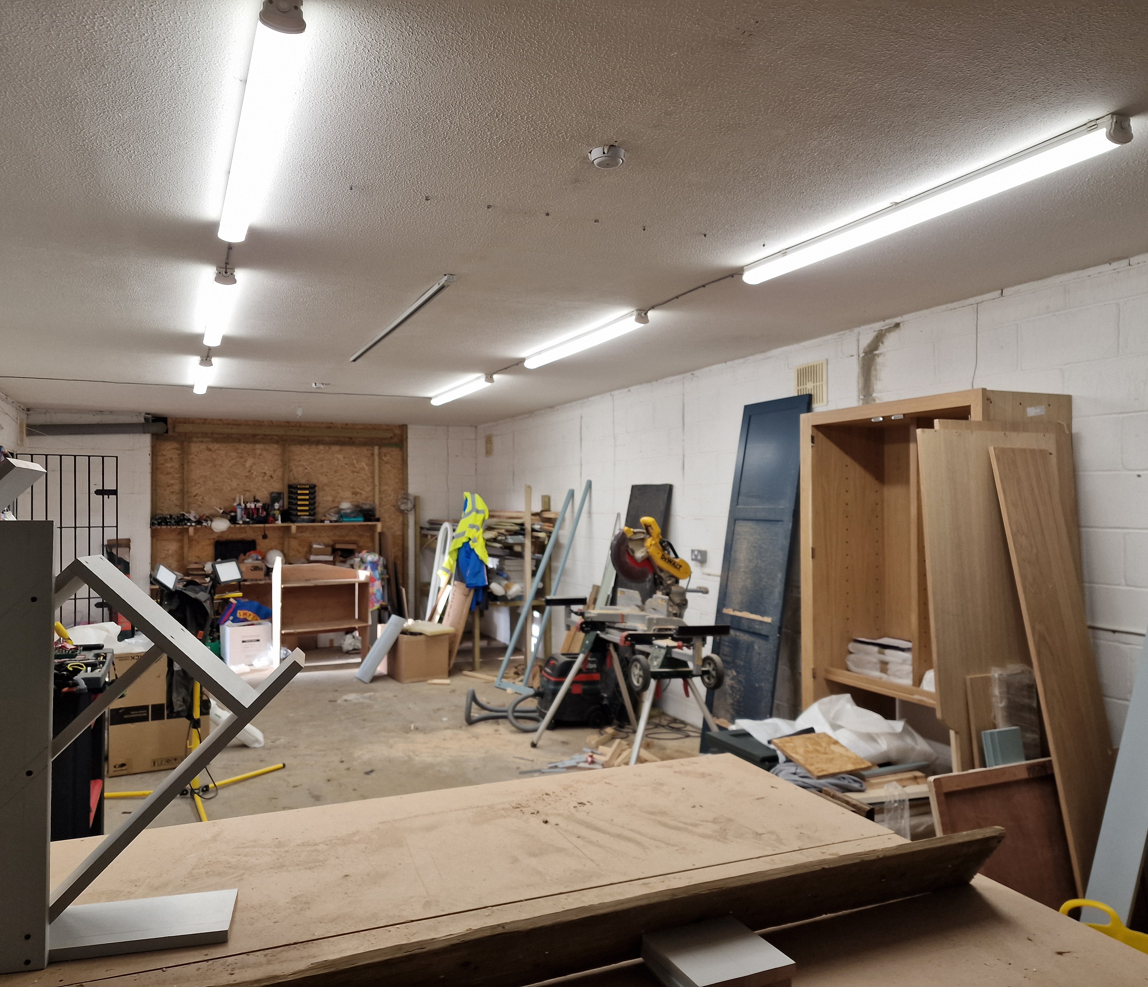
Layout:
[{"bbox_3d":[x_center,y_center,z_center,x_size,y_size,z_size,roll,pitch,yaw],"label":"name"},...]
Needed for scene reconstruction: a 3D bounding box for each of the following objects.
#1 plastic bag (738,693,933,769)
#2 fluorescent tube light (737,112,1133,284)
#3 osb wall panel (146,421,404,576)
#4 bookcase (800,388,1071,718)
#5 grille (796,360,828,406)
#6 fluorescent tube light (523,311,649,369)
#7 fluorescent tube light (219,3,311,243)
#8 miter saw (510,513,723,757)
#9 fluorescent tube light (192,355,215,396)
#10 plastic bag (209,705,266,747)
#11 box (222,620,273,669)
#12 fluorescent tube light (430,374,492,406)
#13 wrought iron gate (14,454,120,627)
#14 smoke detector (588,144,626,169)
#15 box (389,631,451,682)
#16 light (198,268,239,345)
[{"bbox_3d":[1.160,1.050,3.880,0.830,0.280,0.450,0,-1,33],"label":"plastic bag"},{"bbox_3d":[1.046,-0.895,2.875,0.092,0.078,1.524,1,-1,-25],"label":"fluorescent tube light"},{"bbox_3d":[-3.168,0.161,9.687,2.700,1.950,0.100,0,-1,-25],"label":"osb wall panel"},{"bbox_3d":[1.593,0.602,3.995,0.480,2.006,1.120,0,-1,-24],"label":"bookcase"},{"bbox_3d":[1.374,-0.625,5.097,0.020,0.267,0.275,0,-1,-24],"label":"grille"},{"bbox_3d":[0.026,-0.871,5.100,0.092,0.078,1.524,1,-1,-25],"label":"fluorescent tube light"},{"bbox_3d":[-0.877,-0.915,2.368,0.092,0.078,1.524,1,-1,-25],"label":"fluorescent tube light"},{"bbox_3d":[0.356,0.881,5.404,0.919,1.490,1.810,1,-1,-25],"label":"miter saw"},{"bbox_3d":[-2.711,-0.843,6.378,0.085,0.070,1.550,0,-1,-24],"label":"fluorescent tube light"},{"bbox_3d":[-2.202,1.483,5.705,0.360,0.270,0.320,1,-1,-25],"label":"plastic bag"},{"bbox_3d":[-3.126,1.443,8.395,0.420,0.400,0.280,1,-1,-38],"label":"box"},{"bbox_3d":[-0.956,-0.848,7.306,0.092,0.078,1.524,1,-1,-25],"label":"fluorescent tube light"},{"bbox_3d":[-4.805,0.651,8.315,0.860,2.035,0.045,0,-1,-28],"label":"wrought iron gate"},{"bbox_3d":[0.092,-0.928,2.429,0.102,0.036,0.102,0,-1,0],"label":"smoke detector"},{"bbox_3d":[-1.430,1.463,7.964,0.450,0.425,0.400,0,-1,-31],"label":"box"},{"bbox_3d":[-1.728,-0.867,4.249,0.085,0.070,1.550,0,-1,-24],"label":"light"}]

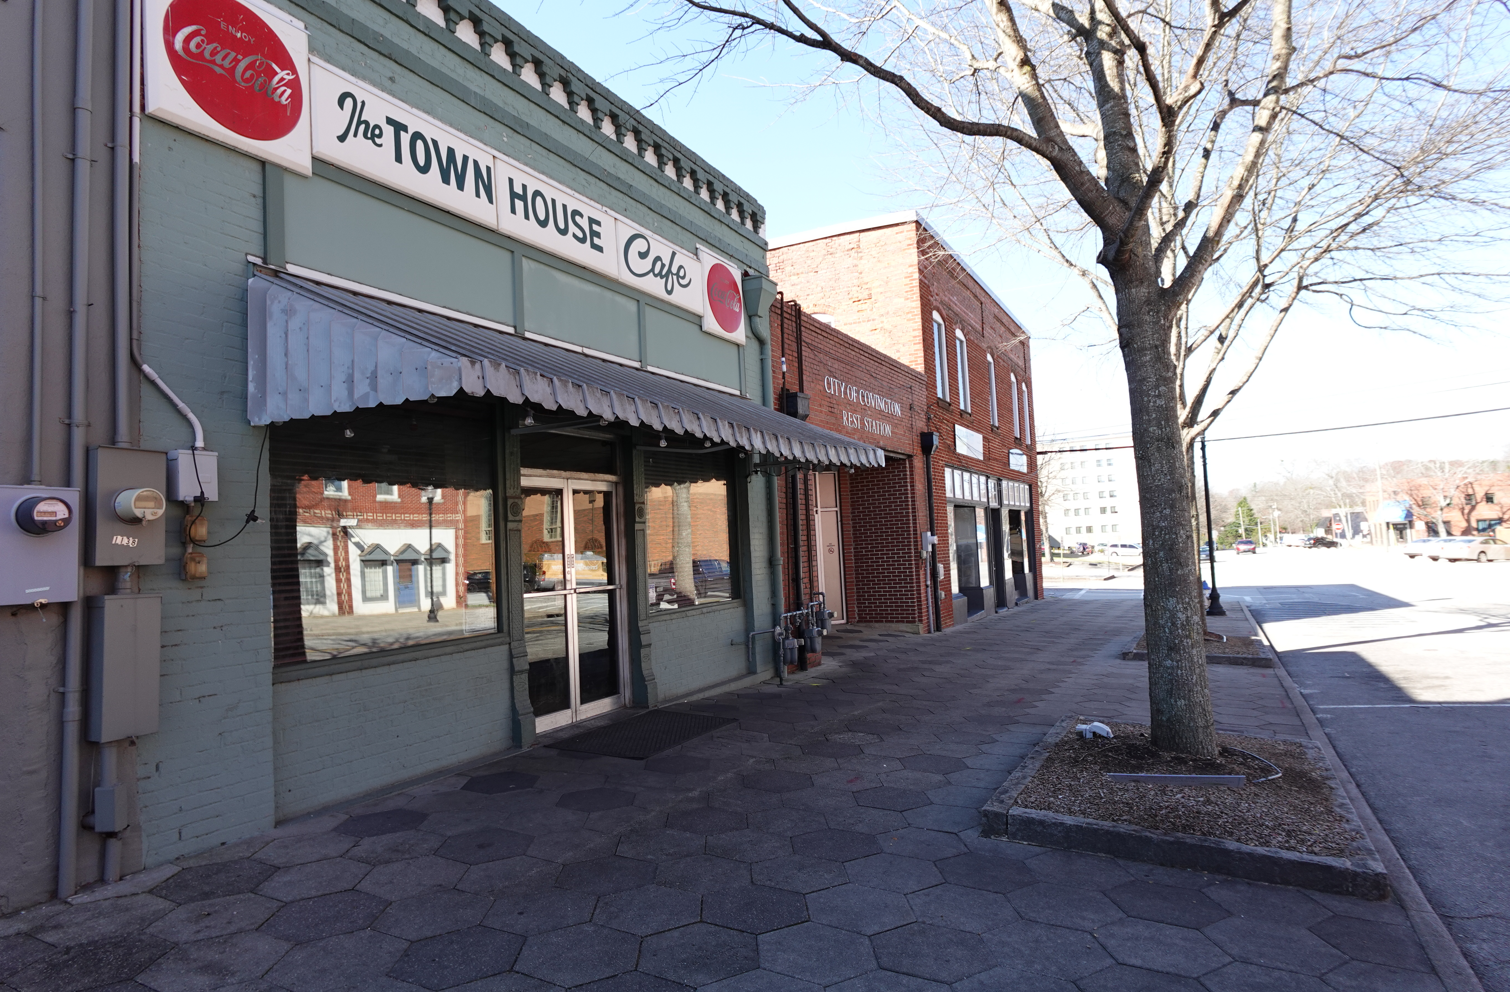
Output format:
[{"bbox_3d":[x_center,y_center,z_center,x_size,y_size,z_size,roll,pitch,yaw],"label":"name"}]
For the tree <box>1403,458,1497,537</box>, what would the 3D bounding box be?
[{"bbox_3d":[63.004,0.695,76.000,7.000,8.300,7.000,-5,-4,40],"label":"tree"}]

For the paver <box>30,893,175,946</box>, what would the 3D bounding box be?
[{"bbox_3d":[-2.682,1.772,3.458,0.440,0.060,0.508,0,-4,-2],"label":"paver"}]

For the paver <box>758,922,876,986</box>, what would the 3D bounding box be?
[{"bbox_3d":[0.233,1.809,3.281,0.455,0.060,0.525,0,-4,-2],"label":"paver"}]

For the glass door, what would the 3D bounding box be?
[{"bbox_3d":[-1.646,0.917,7.426,0.060,2.135,1.430,-5,-5,28],"label":"glass door"}]

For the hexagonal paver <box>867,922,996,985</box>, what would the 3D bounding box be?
[{"bbox_3d":[0.688,1.812,3.296,0.455,0.060,0.525,0,-4,-2],"label":"hexagonal paver"}]

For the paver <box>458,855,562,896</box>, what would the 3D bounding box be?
[{"bbox_3d":[-1.162,1.841,4.001,0.455,0.055,0.525,0,-3,-2],"label":"paver"}]

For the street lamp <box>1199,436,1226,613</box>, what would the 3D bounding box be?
[{"bbox_3d":[10.894,0.535,20.140,0.480,4.600,0.480,-5,-4,28],"label":"street lamp"}]

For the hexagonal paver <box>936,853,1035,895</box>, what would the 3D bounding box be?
[{"bbox_3d":[1.121,1.849,4.061,0.455,0.055,0.525,0,-3,-2],"label":"hexagonal paver"}]

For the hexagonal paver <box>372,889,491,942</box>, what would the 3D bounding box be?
[{"bbox_3d":[-1.375,1.823,3.603,0.455,0.055,0.525,0,-3,-2],"label":"hexagonal paver"}]

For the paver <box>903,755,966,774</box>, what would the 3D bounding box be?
[{"bbox_3d":[1.258,1.943,5.961,0.440,0.060,0.508,0,-4,-2],"label":"paver"}]

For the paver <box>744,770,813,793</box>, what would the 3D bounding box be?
[{"bbox_3d":[0.155,1.960,5.688,0.455,0.060,0.525,0,-4,-2],"label":"paver"}]

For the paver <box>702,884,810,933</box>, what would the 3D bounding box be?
[{"bbox_3d":[-0.002,1.788,3.571,0.440,0.060,0.508,0,-4,-2],"label":"paver"}]

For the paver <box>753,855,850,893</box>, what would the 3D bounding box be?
[{"bbox_3d":[0.212,1.861,4.071,0.457,0.060,0.520,0,-3,-2],"label":"paver"}]

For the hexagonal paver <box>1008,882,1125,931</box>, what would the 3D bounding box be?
[{"bbox_3d":[1.373,1.842,3.723,0.455,0.060,0.525,0,-4,-2],"label":"hexagonal paver"}]

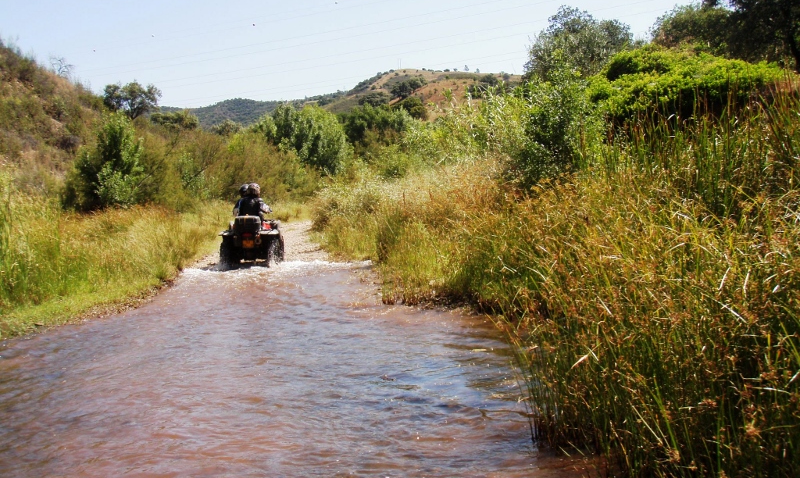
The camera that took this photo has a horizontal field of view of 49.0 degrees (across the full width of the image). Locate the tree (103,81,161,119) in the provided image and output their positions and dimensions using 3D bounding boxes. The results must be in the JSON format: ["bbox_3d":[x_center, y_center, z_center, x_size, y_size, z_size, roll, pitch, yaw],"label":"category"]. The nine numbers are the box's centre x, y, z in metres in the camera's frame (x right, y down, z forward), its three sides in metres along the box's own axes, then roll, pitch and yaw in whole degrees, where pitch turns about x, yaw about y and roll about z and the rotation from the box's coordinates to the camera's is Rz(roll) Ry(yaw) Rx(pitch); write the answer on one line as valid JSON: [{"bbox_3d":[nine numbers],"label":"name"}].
[{"bbox_3d":[-22.930,-11.743,75.000,5.000,3.500,4.500,0,3,0],"label":"tree"}]

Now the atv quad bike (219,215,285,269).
[{"bbox_3d":[-3.027,0.041,17.900,1.200,1.120,2.050,0,3,-5],"label":"atv quad bike"}]

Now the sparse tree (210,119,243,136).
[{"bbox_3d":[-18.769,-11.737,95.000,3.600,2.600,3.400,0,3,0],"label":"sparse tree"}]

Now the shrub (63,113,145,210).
[{"bbox_3d":[-10.095,-2.613,30.000,2.750,3.350,2.600,0,3,0],"label":"shrub"}]

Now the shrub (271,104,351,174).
[{"bbox_3d":[-4.535,-4.945,45.000,4.200,4.100,3.900,0,3,0],"label":"shrub"}]

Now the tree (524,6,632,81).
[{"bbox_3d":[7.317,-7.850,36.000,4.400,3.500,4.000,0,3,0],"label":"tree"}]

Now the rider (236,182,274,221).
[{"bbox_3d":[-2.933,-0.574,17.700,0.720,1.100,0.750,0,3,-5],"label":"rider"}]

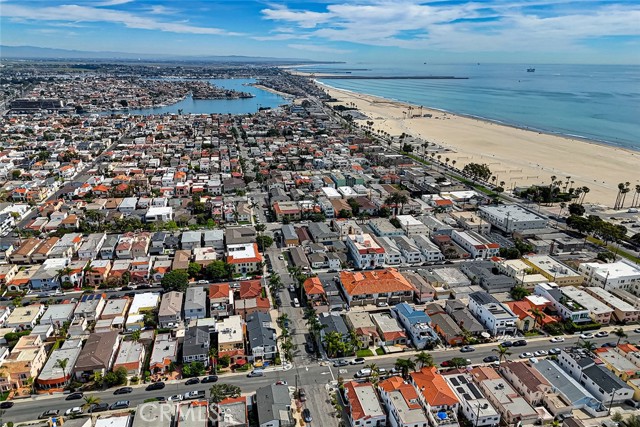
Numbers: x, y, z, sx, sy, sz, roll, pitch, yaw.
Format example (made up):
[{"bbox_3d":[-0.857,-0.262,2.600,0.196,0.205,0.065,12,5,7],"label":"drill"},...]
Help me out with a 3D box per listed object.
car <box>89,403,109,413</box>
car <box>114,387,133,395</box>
[{"bbox_3d":[-60.918,53.531,127.432,4.800,1.600,1.900,-3,19,-11],"label":"car"},{"bbox_3d":[-60.700,54.690,143.040,4.700,1.500,1.850,-4,19,-12],"label":"car"}]

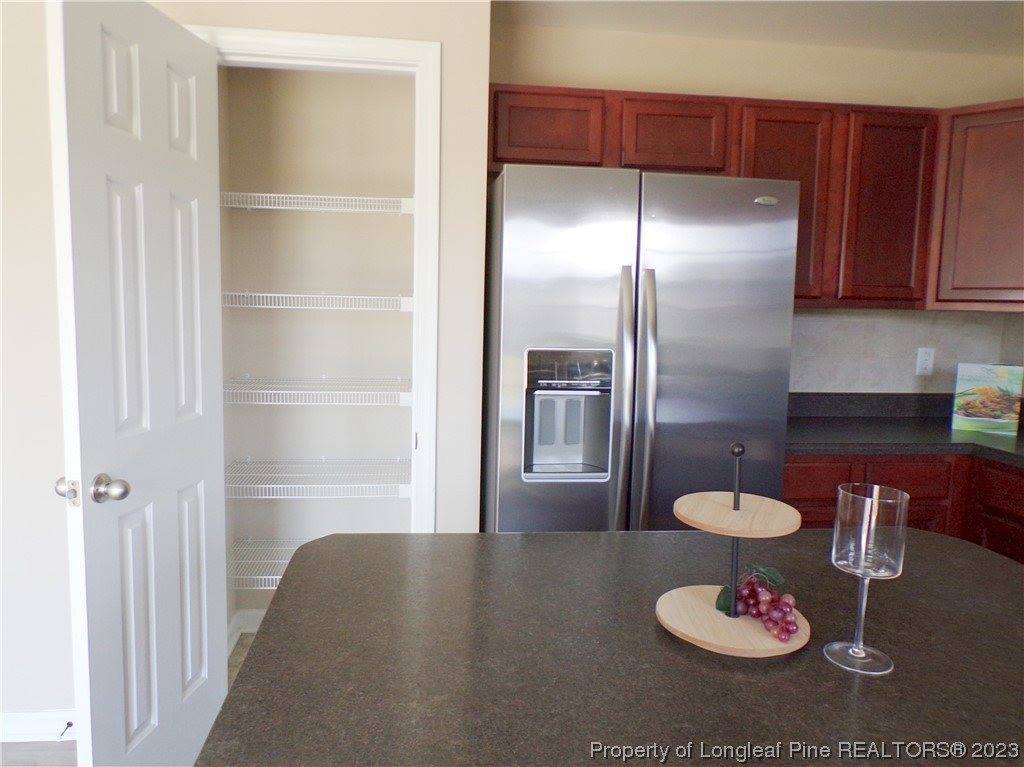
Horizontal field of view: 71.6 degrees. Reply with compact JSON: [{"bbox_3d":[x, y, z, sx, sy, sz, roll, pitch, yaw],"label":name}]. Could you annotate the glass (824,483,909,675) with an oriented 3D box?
[{"bbox_3d":[0.423,0.231,0.849,0.077,0.207,0.077,1,5,-6],"label":"glass"}]

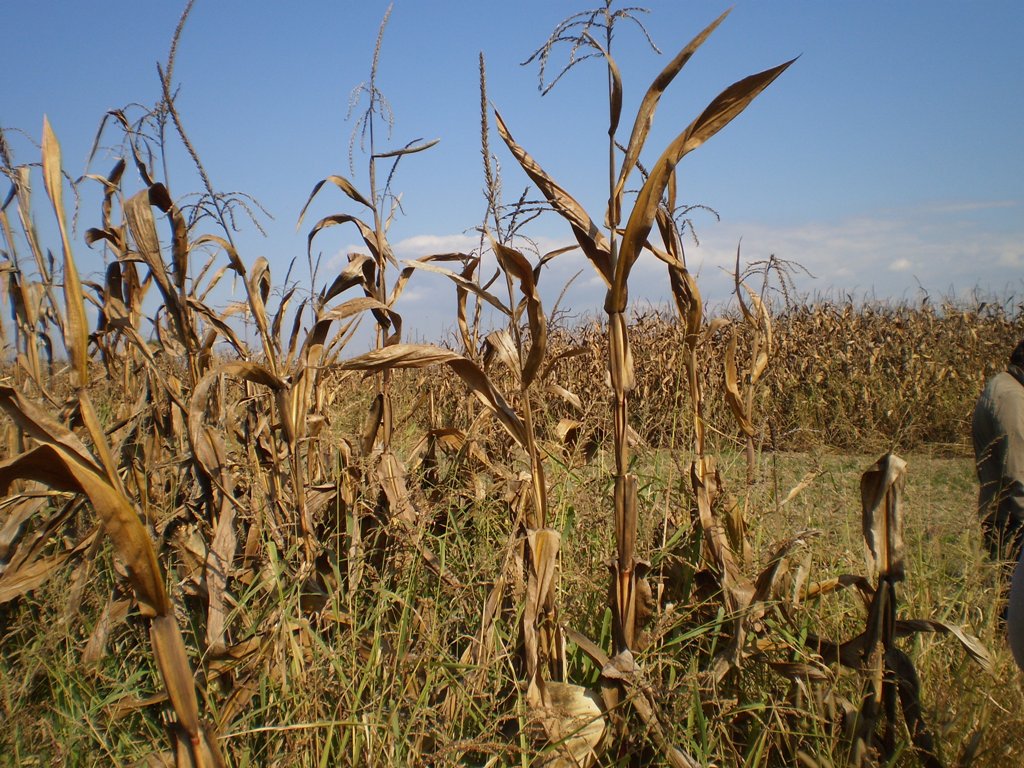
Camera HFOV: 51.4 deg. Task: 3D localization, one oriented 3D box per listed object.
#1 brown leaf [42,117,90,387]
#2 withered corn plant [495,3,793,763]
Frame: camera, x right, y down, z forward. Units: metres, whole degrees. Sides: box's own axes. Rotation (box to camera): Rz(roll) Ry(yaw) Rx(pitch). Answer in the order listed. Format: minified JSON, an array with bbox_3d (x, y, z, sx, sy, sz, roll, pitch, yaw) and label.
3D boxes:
[{"bbox_3d":[-0.692,-0.204,1.650,0.055,0.420,0.060,-6,1,0],"label":"brown leaf"},{"bbox_3d":[0.326,0.022,2.700,0.750,1.980,0.480,0,1,0],"label":"withered corn plant"}]

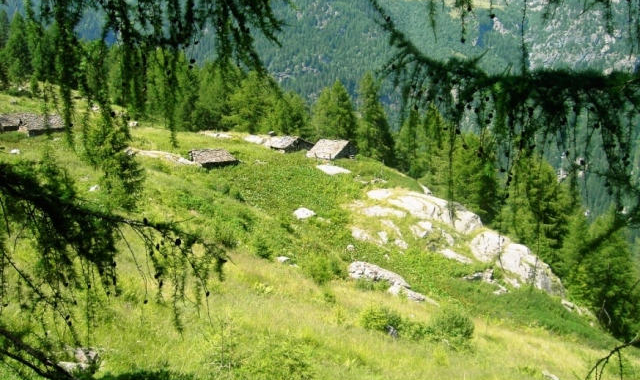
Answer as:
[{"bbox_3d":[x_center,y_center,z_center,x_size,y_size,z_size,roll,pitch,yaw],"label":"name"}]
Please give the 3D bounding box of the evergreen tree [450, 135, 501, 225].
[{"bbox_3d":[14.658,-0.613,61.000,4.800,10.000,4.700,0,14,0],"label":"evergreen tree"}]

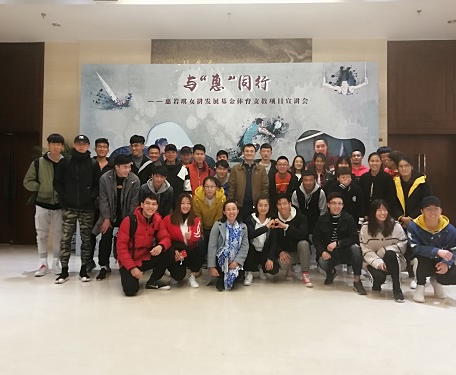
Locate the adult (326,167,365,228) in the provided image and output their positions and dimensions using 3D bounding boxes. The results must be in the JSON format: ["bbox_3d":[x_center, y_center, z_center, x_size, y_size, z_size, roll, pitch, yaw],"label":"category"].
[{"bbox_3d":[1.558,0.424,5.170,0.520,1.400,0.500,0,0,13],"label":"adult"}]

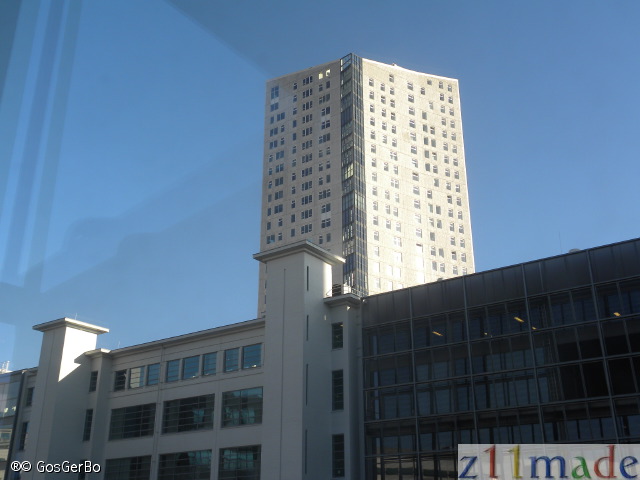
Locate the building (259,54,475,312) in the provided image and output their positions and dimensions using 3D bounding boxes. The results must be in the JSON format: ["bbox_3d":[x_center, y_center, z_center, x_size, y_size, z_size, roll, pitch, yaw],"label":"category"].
[{"bbox_3d":[9.390,11.740,144.910,36.000,102.500,22.000,14,-27,-28],"label":"building"}]

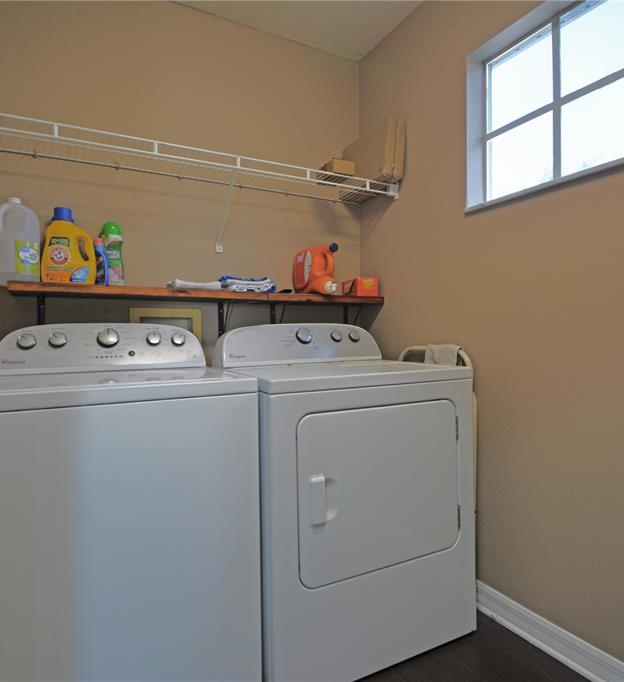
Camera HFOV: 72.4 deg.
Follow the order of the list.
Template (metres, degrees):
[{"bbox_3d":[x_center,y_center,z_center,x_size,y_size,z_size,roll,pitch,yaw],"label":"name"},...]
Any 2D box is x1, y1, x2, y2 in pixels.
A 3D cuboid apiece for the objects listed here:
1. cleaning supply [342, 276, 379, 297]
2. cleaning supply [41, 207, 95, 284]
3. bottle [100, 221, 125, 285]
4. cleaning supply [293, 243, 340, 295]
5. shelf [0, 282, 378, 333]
[{"bbox_3d":[0.245,-0.262,2.165,0.125,0.098,0.150,-1,0,-27],"label":"cleaning supply"},{"bbox_3d":[-0.892,-0.339,1.565,0.175,0.275,0.110,-1,0,-29],"label":"cleaning supply"},{"bbox_3d":[-0.771,-0.326,1.638,0.088,0.247,0.070,-1,0,-32],"label":"bottle"},{"bbox_3d":[0.017,-0.333,2.055,0.145,0.245,0.225,-1,0,-39],"label":"cleaning supply"},{"bbox_3d":[-0.385,-0.114,1.865,1.530,0.185,0.215,-1,0,-27],"label":"shelf"}]

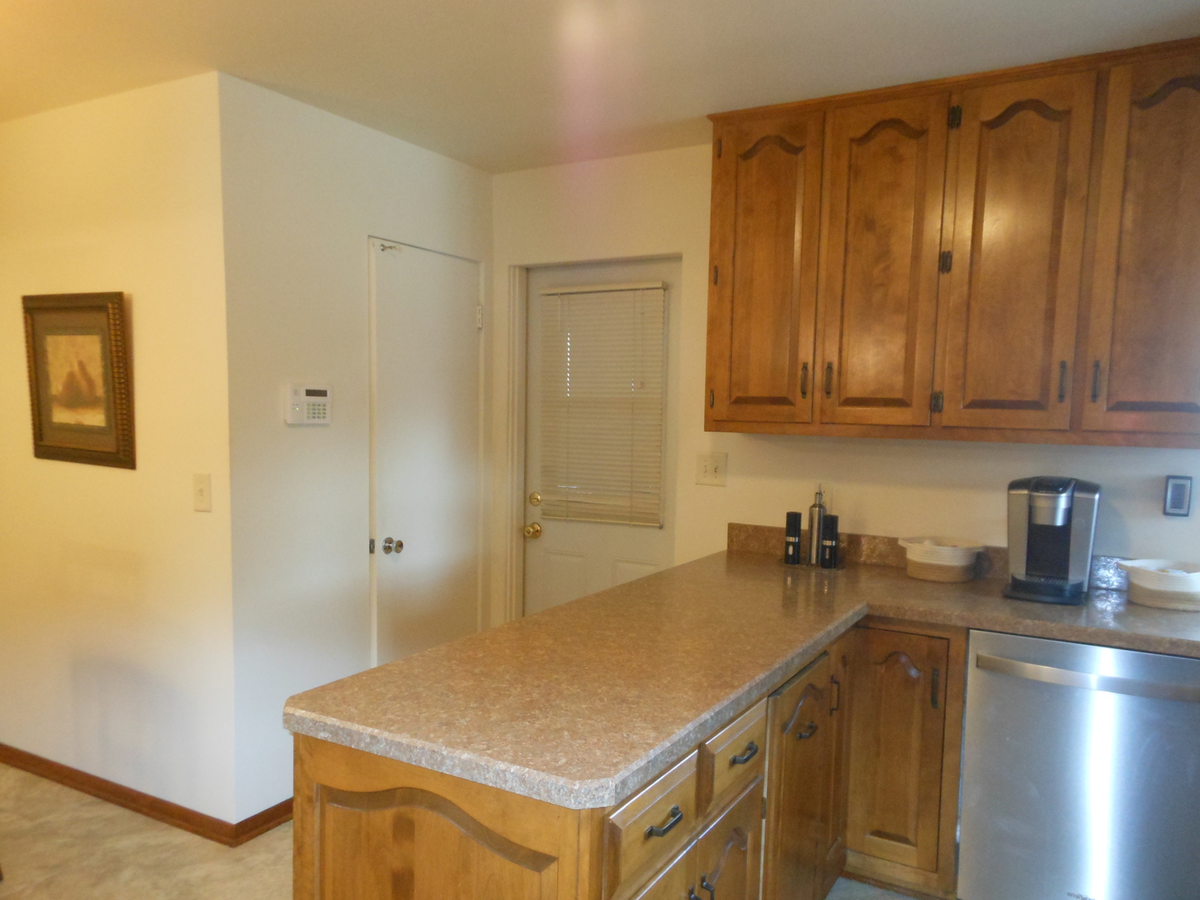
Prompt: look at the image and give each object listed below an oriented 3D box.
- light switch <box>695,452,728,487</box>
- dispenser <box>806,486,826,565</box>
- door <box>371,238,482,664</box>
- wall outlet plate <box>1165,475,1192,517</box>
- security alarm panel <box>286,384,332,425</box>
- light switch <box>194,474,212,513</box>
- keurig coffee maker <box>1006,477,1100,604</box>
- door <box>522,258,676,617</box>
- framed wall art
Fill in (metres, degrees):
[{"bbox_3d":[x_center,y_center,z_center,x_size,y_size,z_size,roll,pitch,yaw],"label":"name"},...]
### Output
[{"bbox_3d":[0.425,0.075,3.321,0.119,0.119,0.015,2,3,30],"label":"light switch"},{"bbox_3d":[0.741,0.259,2.971,0.056,0.268,0.056,2,3,30],"label":"dispenser"},{"bbox_3d":[-0.707,0.219,3.527,0.045,2.030,0.620,2,3,30],"label":"door"},{"bbox_3d":[1.719,0.139,2.578,0.067,0.117,0.014,2,3,30],"label":"wall outlet plate"},{"bbox_3d":[-0.990,-0.153,2.937,0.032,0.130,0.180,2,3,30],"label":"security alarm panel"},{"bbox_3d":[-1.272,0.136,2.779,0.076,0.118,0.015,2,3,30],"label":"light switch"},{"bbox_3d":[1.325,0.256,2.549,0.240,0.335,0.300,2,3,30],"label":"keurig coffee maker"},{"bbox_3d":[0.004,0.227,3.703,0.785,2.030,0.045,2,3,30],"label":"door"},{"bbox_3d":[-1.862,-0.253,3.083,0.620,0.600,0.035,2,3,30],"label":"framed wall art"}]

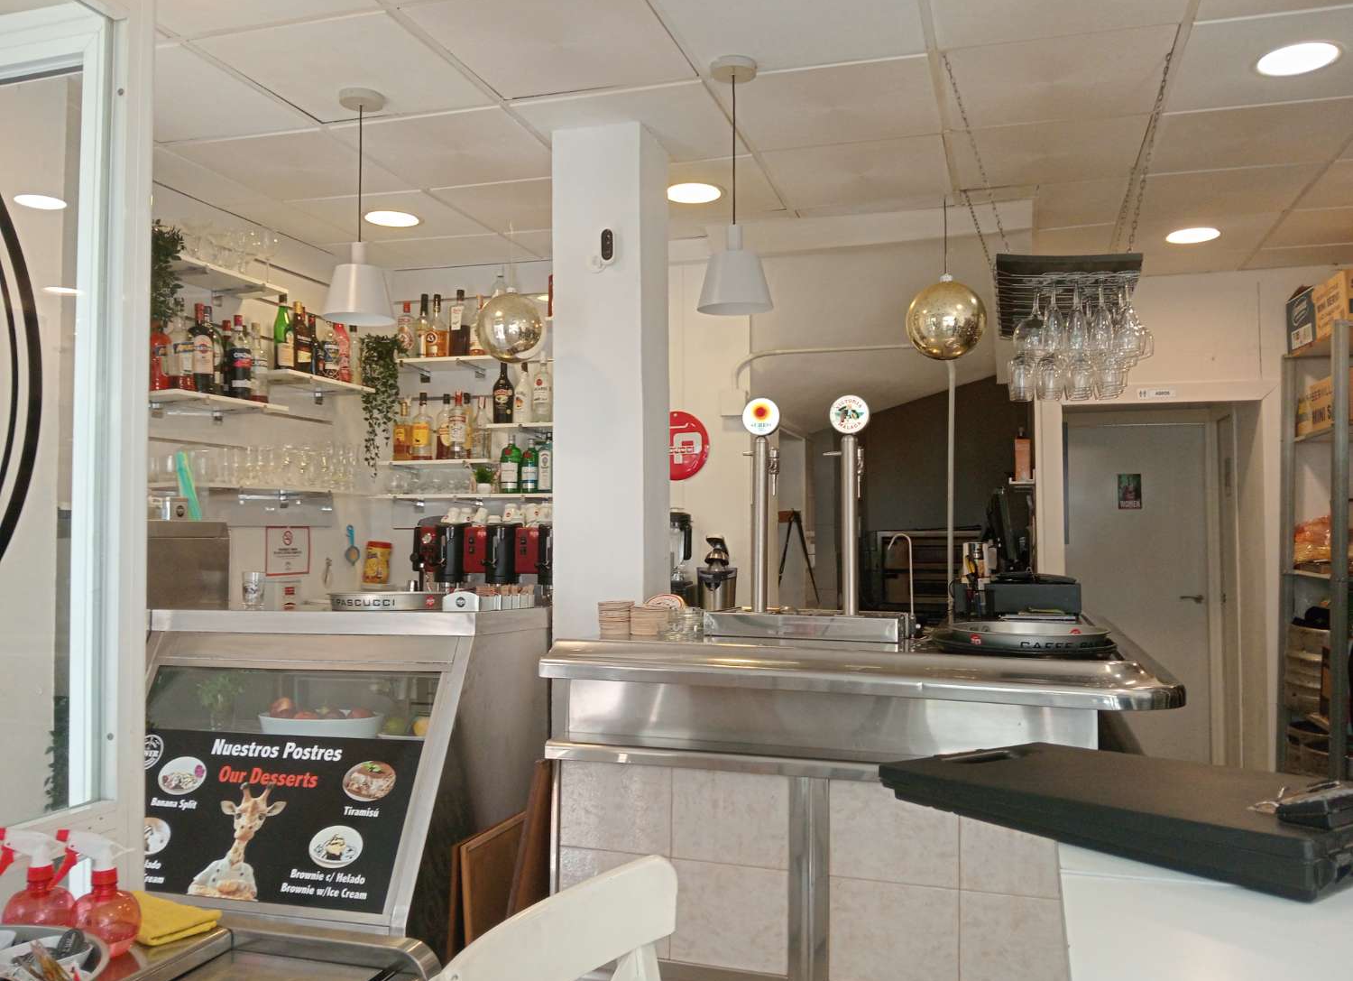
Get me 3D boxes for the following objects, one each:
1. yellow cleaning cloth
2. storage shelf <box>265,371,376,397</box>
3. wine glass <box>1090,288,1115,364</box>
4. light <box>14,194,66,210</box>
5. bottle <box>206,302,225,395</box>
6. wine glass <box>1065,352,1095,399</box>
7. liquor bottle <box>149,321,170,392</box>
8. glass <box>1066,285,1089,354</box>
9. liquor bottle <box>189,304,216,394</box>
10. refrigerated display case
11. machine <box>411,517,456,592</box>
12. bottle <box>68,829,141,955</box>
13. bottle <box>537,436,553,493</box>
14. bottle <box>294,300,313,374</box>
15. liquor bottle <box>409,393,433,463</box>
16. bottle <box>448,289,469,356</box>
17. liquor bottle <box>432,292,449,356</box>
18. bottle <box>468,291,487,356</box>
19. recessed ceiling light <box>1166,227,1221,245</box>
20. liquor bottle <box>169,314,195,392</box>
[{"bbox_3d":[-0.842,0.668,1.733,0.210,0.032,0.125,-1,-3,29],"label":"yellow cleaning cloth"},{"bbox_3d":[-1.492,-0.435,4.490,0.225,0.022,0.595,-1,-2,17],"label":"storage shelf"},{"bbox_3d":[1.103,-0.448,2.840,0.064,0.222,0.064,-1,-2,21],"label":"wine glass"},{"bbox_3d":[-2.448,-1.109,4.216,0.190,0.020,0.190,-1,-2,17],"label":"light"},{"bbox_3d":[-1.662,-0.493,3.916,0.090,0.330,0.090,-1,-2,17],"label":"bottle"},{"bbox_3d":[1.315,-0.388,3.569,0.090,0.190,0.090,-1,-2,17],"label":"wine glass"},{"bbox_3d":[-1.745,-0.466,3.694,0.090,0.280,0.090,-1,-2,17],"label":"liquor bottle"},{"bbox_3d":[1.039,-0.450,2.835,0.065,0.204,0.065,-1,-2,17],"label":"glass"},{"bbox_3d":[-1.638,-0.485,3.772,0.086,0.309,0.086,1,-2,-24],"label":"liquor bottle"},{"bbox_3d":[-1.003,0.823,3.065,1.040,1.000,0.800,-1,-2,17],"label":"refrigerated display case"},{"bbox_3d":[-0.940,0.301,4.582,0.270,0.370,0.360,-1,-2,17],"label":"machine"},{"bbox_3d":[-0.852,0.589,1.611,0.122,0.178,0.094,0,-2,-10],"label":"bottle"},{"bbox_3d":[-0.556,-0.115,4.723,0.088,0.262,0.068,0,-2,14],"label":"bottle"},{"bbox_3d":[-1.500,-0.604,4.386,0.084,0.290,0.084,-1,-3,37],"label":"bottle"},{"bbox_3d":[-1.125,-0.282,4.848,0.092,0.307,0.092,0,-2,0],"label":"liquor bottle"},{"bbox_3d":[-0.954,-0.738,4.835,0.077,0.300,0.073,-1,-2,17],"label":"bottle"},{"bbox_3d":[-1.077,-0.729,4.922,0.080,0.301,0.076,-1,-2,17],"label":"liquor bottle"},{"bbox_3d":[-0.863,-0.728,4.817,0.082,0.276,0.082,-1,-2,17],"label":"bottle"},{"bbox_3d":[2.125,-1.050,4.501,0.215,0.030,0.215,0,-2,17],"label":"recessed ceiling light"},{"bbox_3d":[-1.697,-0.473,3.752,0.087,0.275,0.087,2,-3,-33],"label":"liquor bottle"}]

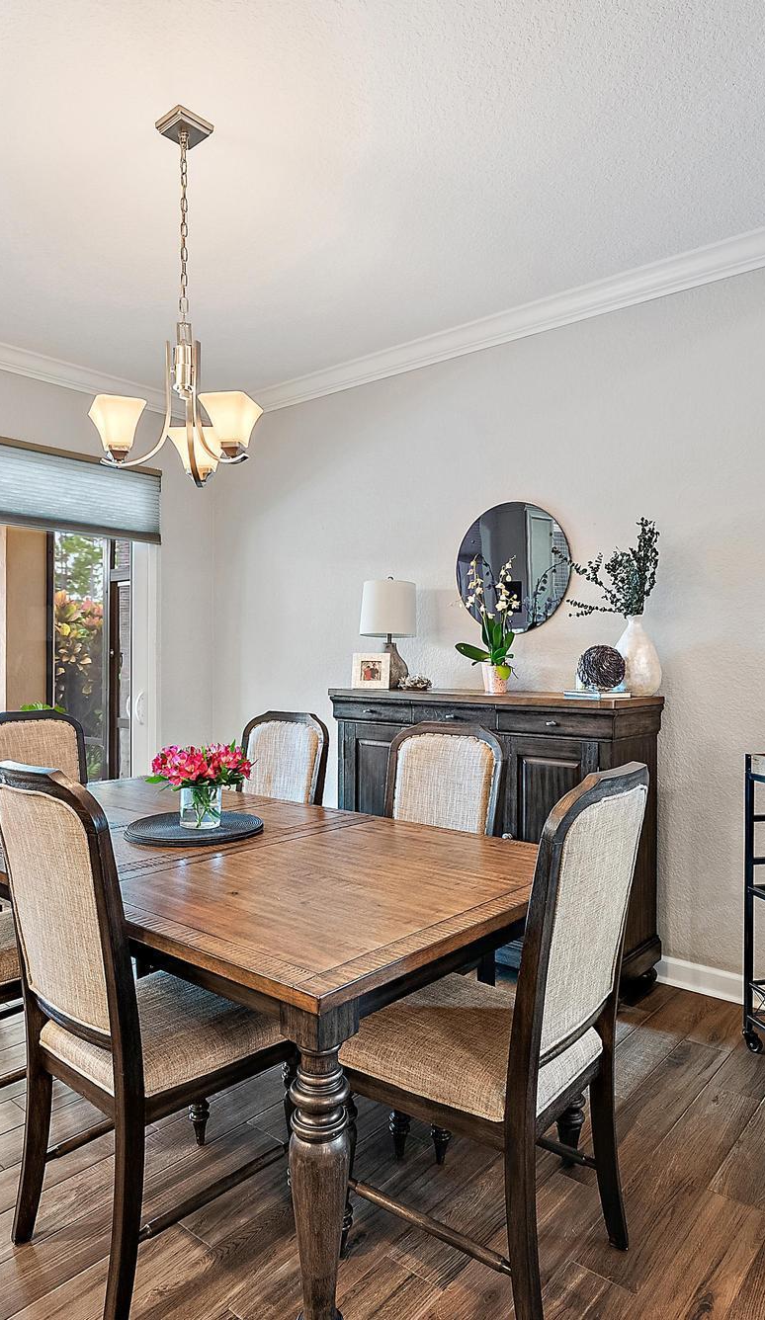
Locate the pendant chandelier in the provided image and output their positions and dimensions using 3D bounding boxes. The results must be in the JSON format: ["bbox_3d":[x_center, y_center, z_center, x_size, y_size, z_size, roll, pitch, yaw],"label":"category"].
[{"bbox_3d":[-0.568,-1.075,2.251,0.490,1.020,0.450,0,0,-2],"label":"pendant chandelier"}]

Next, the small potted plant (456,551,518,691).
[{"bbox_3d":[0.456,-0.152,3.313,0.260,0.600,0.210,0,0,8],"label":"small potted plant"}]

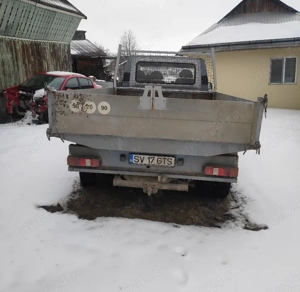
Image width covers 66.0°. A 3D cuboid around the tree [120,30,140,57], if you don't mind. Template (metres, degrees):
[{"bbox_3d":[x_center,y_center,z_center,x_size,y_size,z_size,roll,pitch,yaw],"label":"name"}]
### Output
[{"bbox_3d":[-2.035,-9.491,25.219,1.895,5.628,1.895,-3,18,-4],"label":"tree"}]

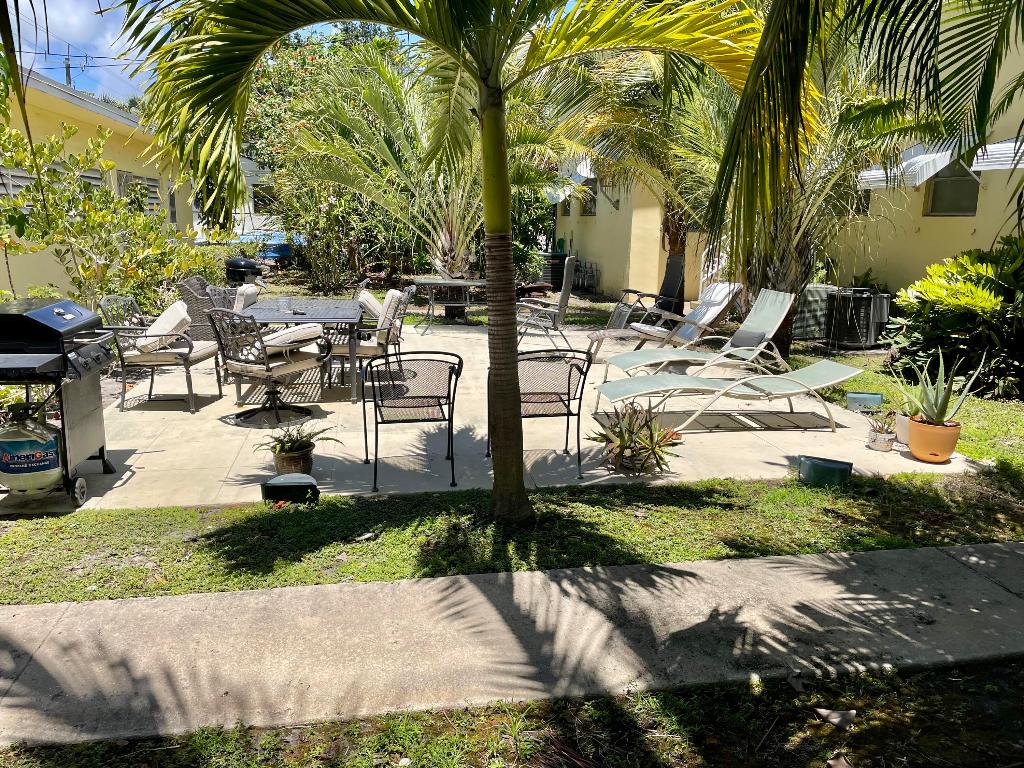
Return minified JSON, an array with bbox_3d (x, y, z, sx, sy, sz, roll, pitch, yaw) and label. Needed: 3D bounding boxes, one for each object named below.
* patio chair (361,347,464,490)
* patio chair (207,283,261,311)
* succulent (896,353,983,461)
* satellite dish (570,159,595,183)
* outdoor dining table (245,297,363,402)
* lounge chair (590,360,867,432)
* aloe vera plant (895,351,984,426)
[{"bbox_3d":[-0.647,0.179,4.836,0.590,0.835,0.600,-2,13,-11],"label":"patio chair"},{"bbox_3d":[-2.712,-0.610,8.068,0.740,0.920,0.620,0,13,-5],"label":"patio chair"},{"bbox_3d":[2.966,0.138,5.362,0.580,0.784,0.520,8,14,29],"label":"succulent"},{"bbox_3d":[1.729,-5.127,18.341,0.500,0.520,0.250,6,13,22],"label":"satellite dish"},{"bbox_3d":[-2.045,-0.368,7.505,1.050,0.710,1.820,-1,13,-10],"label":"outdoor dining table"},{"bbox_3d":[1.739,0.067,6.300,2.020,0.480,0.620,0,13,-5],"label":"lounge chair"},{"bbox_3d":[2.949,0.037,5.337,0.580,0.576,0.520,8,14,29],"label":"aloe vera plant"}]

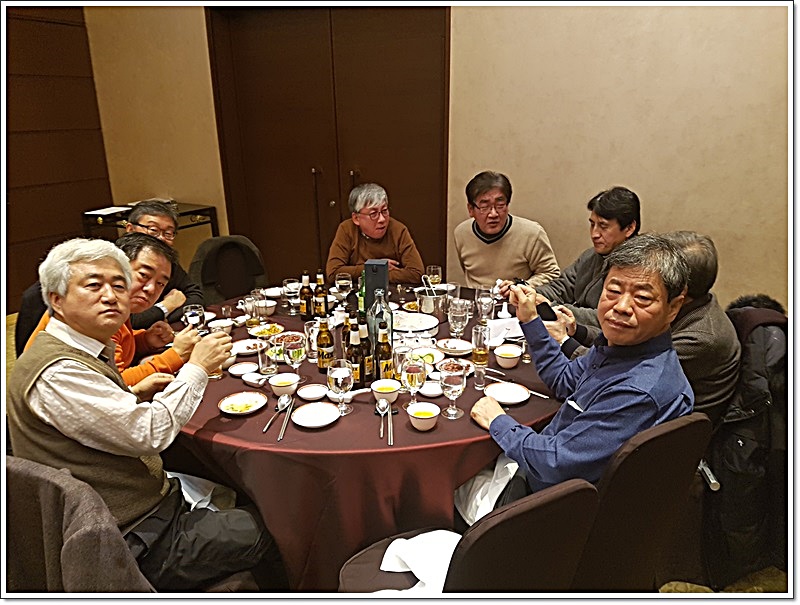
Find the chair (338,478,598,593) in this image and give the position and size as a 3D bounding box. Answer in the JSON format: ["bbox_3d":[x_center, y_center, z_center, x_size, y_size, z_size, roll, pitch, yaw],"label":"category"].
[{"bbox_3d":[0.133,0.739,1.488,0.470,0.910,0.570,-13,21,-33],"label":"chair"}]

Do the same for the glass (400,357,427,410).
[{"bbox_3d":[0.041,0.248,1.849,0.077,0.153,0.077,-1,18,0],"label":"glass"}]

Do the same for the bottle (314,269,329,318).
[{"bbox_3d":[-0.358,-0.043,2.692,0.061,0.222,0.061,-4,18,-11],"label":"bottle"}]

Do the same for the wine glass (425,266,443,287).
[{"bbox_3d":[0.172,-0.110,2.997,0.079,0.152,0.079,-1,17,0],"label":"wine glass"}]

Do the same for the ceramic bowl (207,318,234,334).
[{"bbox_3d":[-0.760,0.098,2.549,0.108,0.052,0.108,-1,17,0],"label":"ceramic bowl"}]

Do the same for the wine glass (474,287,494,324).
[{"bbox_3d":[0.369,0.011,2.587,0.078,0.158,0.078,-1,17,0],"label":"wine glass"}]

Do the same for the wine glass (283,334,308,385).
[{"bbox_3d":[-0.361,0.191,2.054,0.079,0.155,0.079,-1,17,0],"label":"wine glass"}]

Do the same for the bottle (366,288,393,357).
[{"bbox_3d":[-0.066,0.090,1.973,0.084,0.275,0.084,-1,18,0],"label":"bottle"}]

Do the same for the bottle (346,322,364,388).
[{"bbox_3d":[-0.146,0.172,1.984,0.060,0.218,0.060,-1,18,0],"label":"bottle"}]

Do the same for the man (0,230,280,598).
[{"bbox_3d":[-0.656,0.503,1.635,0.660,1.300,0.550,-13,21,-33],"label":"man"}]

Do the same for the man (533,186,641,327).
[{"bbox_3d":[0.834,0.159,2.611,0.760,1.280,0.540,-6,19,-16],"label":"man"}]

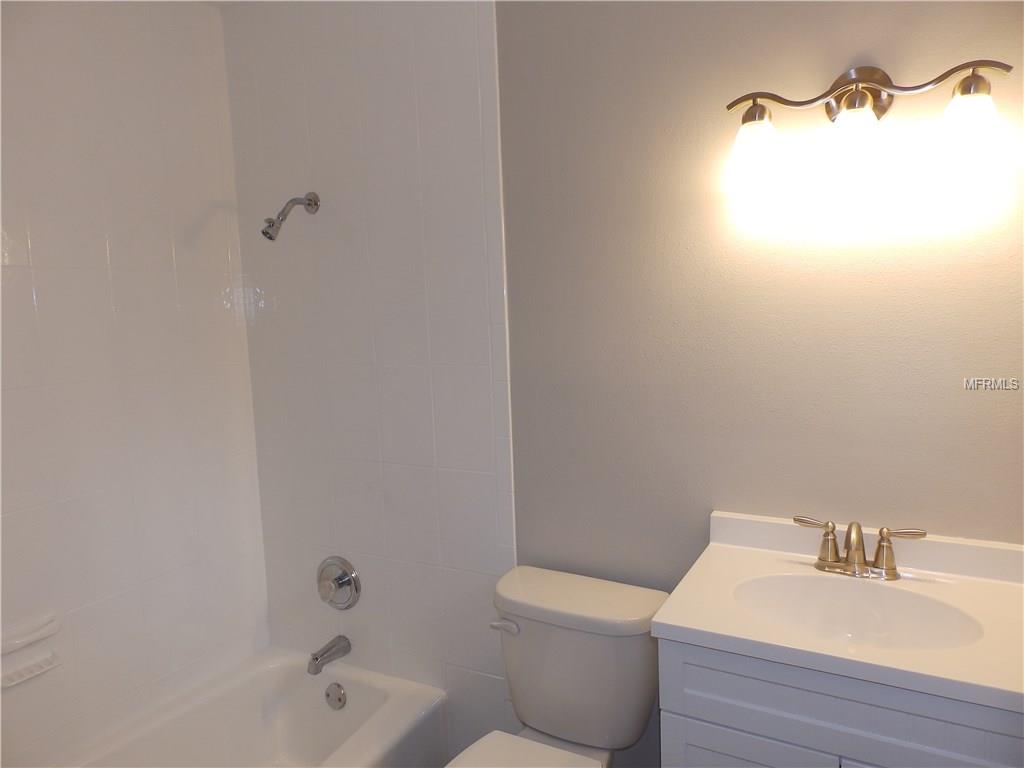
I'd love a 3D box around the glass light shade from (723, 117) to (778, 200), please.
[{"bbox_3d":[0.493,-0.462,1.324,0.115,0.140,0.115,1,6,29],"label":"glass light shade"}]

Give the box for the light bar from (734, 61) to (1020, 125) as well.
[{"bbox_3d":[0.672,-0.568,1.263,0.472,0.113,0.115,3,7,29],"label":"light bar"}]

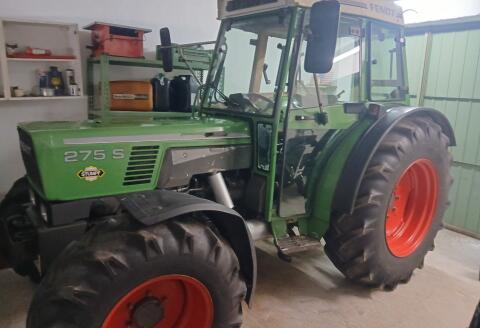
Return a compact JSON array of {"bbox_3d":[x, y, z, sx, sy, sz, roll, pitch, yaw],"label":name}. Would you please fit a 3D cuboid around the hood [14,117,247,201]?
[{"bbox_3d":[-0.659,-0.118,2.498,1.450,0.387,0.578,-8,16,-37],"label":"hood"}]

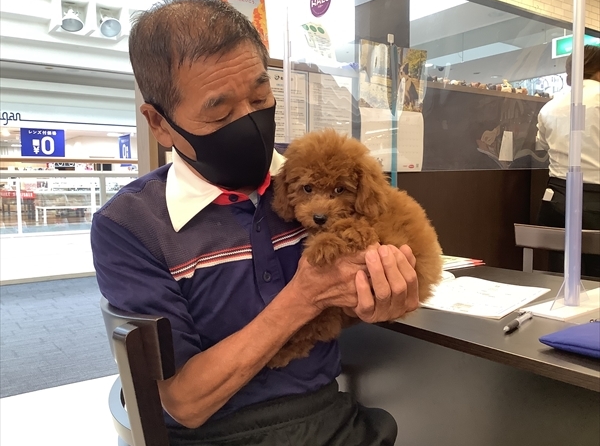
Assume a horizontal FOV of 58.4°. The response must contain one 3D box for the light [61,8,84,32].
[{"bbox_3d":[-3.112,-2.770,7.350,0.300,0.290,0.280,-3,5,-27],"label":"light"}]

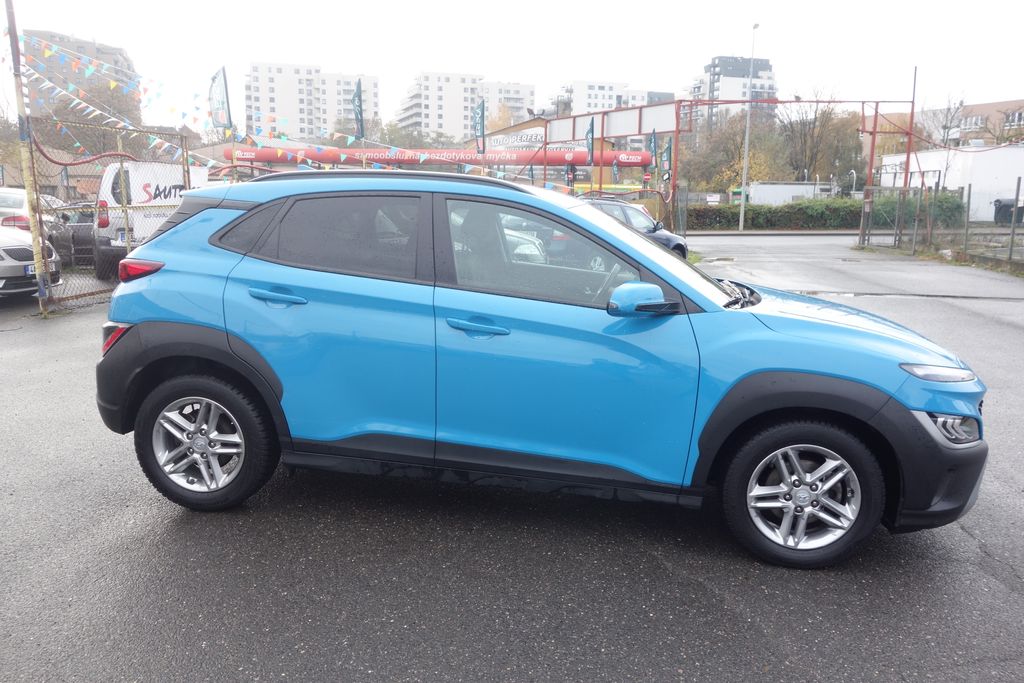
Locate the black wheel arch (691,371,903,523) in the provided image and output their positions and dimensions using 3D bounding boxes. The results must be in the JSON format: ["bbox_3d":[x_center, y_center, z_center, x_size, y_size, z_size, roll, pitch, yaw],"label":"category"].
[{"bbox_3d":[1.115,0.406,3.142,0.780,0.550,0.150,3,11,10],"label":"black wheel arch"}]

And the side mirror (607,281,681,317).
[{"bbox_3d":[0.509,-0.167,3.084,0.240,0.140,0.240,3,11,10],"label":"side mirror"}]

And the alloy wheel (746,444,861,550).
[{"bbox_3d":[1.186,0.611,3.287,0.442,0.442,0.180,4,11,8],"label":"alloy wheel"}]

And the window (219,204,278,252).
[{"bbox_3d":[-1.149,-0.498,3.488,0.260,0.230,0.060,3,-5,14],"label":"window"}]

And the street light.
[{"bbox_3d":[10.140,-8.941,33.707,0.250,8.480,0.700,-2,11,-17],"label":"street light"}]

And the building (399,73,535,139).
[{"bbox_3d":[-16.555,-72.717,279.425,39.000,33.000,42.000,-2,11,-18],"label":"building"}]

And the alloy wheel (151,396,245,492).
[{"bbox_3d":[-1.384,0.448,3.643,0.442,0.442,0.180,4,11,8],"label":"alloy wheel"}]

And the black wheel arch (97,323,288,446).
[{"bbox_3d":[-1.415,0.166,3.587,0.950,0.540,0.220,4,11,8],"label":"black wheel arch"}]

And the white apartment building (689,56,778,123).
[{"bbox_3d":[80.836,-82.853,292.000,23.000,38.000,18.000,-3,12,-20],"label":"white apartment building"}]

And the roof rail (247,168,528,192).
[{"bbox_3d":[-0.548,-0.721,3.522,1.320,0.095,0.060,4,11,8],"label":"roof rail"}]

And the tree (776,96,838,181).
[{"bbox_3d":[18.487,-11.864,50.000,4.000,7.200,3.800,1,11,0],"label":"tree"}]

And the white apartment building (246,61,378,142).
[{"bbox_3d":[-62.117,-69.122,248.000,38.000,32.000,15.000,-2,11,-15],"label":"white apartment building"}]

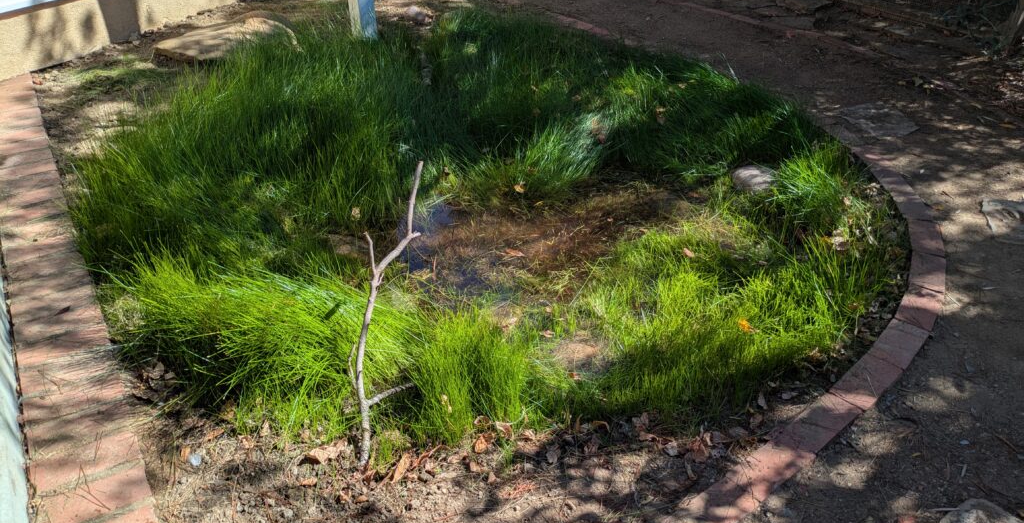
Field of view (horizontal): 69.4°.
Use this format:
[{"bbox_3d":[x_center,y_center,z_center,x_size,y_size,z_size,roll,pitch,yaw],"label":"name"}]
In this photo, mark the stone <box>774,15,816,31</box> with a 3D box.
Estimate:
[{"bbox_3d":[1.750,-1.457,4.535,0.250,0.040,0.240,9,34,13],"label":"stone"}]

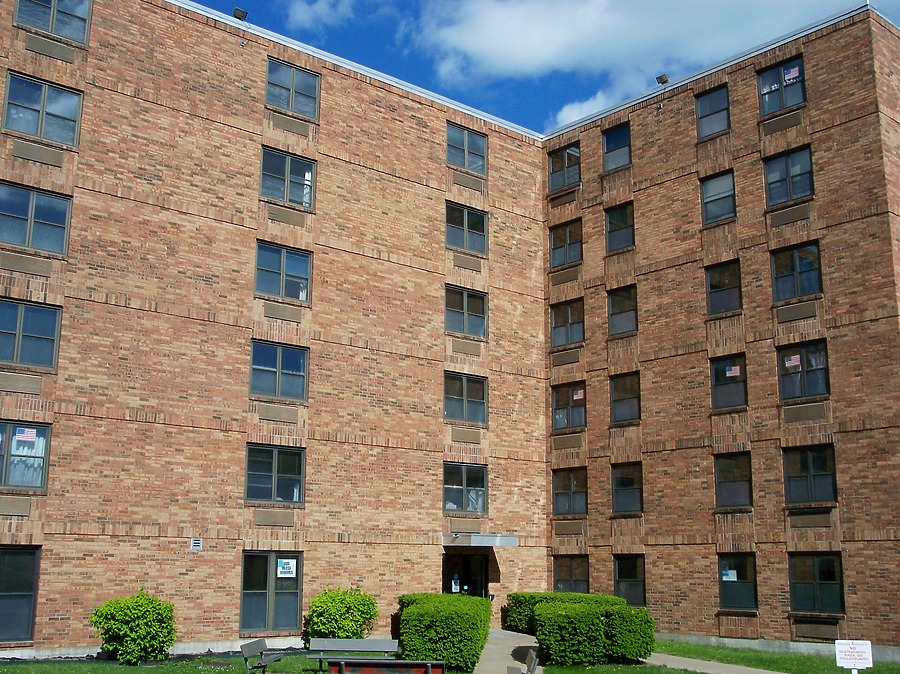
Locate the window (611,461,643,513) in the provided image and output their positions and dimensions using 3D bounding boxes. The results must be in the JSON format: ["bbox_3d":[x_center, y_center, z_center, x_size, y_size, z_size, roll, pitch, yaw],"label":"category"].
[{"bbox_3d":[5.144,4.377,28.670,0.150,1.452,1.113,11,-16,-40],"label":"window"}]

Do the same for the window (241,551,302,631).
[{"bbox_3d":[-4.357,6.195,24.234,1.709,1.922,0.150,11,-16,-40],"label":"window"}]

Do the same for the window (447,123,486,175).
[{"bbox_3d":[0.568,-5.919,31.198,1.710,1.440,0.120,11,-16,-39],"label":"window"}]

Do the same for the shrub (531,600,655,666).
[{"bbox_3d":[3.190,6.602,22.214,2.264,1.284,1.800,5,-13,-20],"label":"shrub"}]

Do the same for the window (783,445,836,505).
[{"bbox_3d":[8.917,3.400,24.484,0.120,1.440,1.390,11,-16,-39],"label":"window"}]

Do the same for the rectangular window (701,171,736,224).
[{"bbox_3d":[7.549,-3.903,27.790,0.120,1.440,1.110,11,-16,-39],"label":"rectangular window"}]

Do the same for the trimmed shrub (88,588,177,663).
[{"bbox_3d":[-6.665,6.077,20.729,1.750,1.570,1.600,11,-16,-40],"label":"trimmed shrub"}]

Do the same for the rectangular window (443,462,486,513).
[{"bbox_3d":[0.439,4.417,28.903,1.709,1.438,0.150,11,-16,-40],"label":"rectangular window"}]

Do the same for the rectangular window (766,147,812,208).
[{"bbox_3d":[8.974,-4.236,26.156,0.120,1.440,1.390,11,-16,-39],"label":"rectangular window"}]

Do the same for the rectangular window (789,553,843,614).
[{"bbox_3d":[8.842,5.932,23.879,0.140,1.452,1.391,11,-16,-40],"label":"rectangular window"}]

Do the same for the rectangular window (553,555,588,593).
[{"bbox_3d":[3.621,7.287,29.773,0.150,1.450,1.405,11,-16,-40],"label":"rectangular window"}]

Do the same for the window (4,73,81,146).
[{"bbox_3d":[-9.239,-5.154,22.486,1.680,1.440,0.120,11,-16,-39],"label":"window"}]

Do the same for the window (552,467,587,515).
[{"bbox_3d":[3.731,4.747,30.370,0.120,1.420,1.408,11,-16,-40],"label":"window"}]

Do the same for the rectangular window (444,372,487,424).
[{"bbox_3d":[0.474,1.833,29.511,1.699,1.420,0.120,11,-16,-40],"label":"rectangular window"}]

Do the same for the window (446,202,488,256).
[{"bbox_3d":[0.540,-3.327,30.654,1.696,1.452,0.140,11,-16,-40],"label":"window"}]

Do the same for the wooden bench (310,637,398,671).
[{"bbox_3d":[-1.754,5.768,17.578,1.620,0.800,0.600,-1,-12,4],"label":"wooden bench"}]

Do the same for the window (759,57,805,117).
[{"bbox_3d":[8.949,-6.744,26.720,0.140,1.452,1.391,11,-16,-40],"label":"window"}]

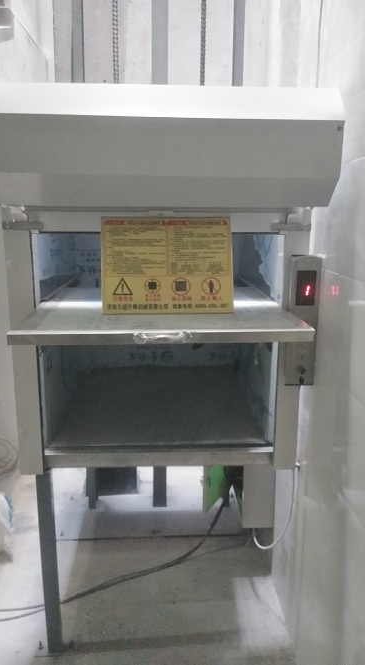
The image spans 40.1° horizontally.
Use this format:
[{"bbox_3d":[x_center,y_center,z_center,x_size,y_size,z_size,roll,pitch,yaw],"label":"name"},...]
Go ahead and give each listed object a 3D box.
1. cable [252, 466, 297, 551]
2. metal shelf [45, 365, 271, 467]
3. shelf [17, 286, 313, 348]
[{"bbox_3d":[0.348,0.671,1.896,0.165,0.336,0.121,0,13,-2],"label":"cable"},{"bbox_3d":[-0.090,0.330,2.228,0.791,0.070,0.988,0,13,-2],"label":"metal shelf"},{"bbox_3d":[-0.070,-0.084,1.761,0.807,0.037,0.870,0,13,-2],"label":"shelf"}]

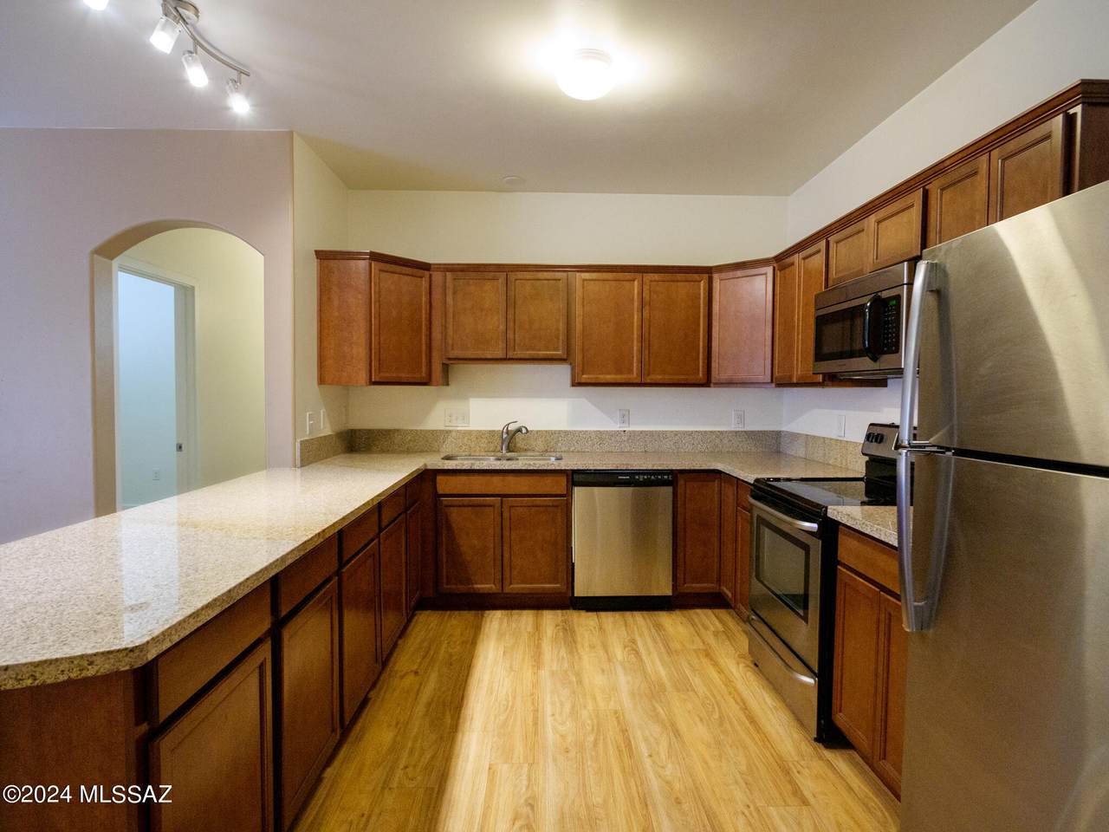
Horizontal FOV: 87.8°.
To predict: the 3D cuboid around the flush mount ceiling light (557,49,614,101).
[{"bbox_3d":[0.132,-1.404,2.427,0.252,0.125,0.252,0,2,-1],"label":"flush mount ceiling light"}]

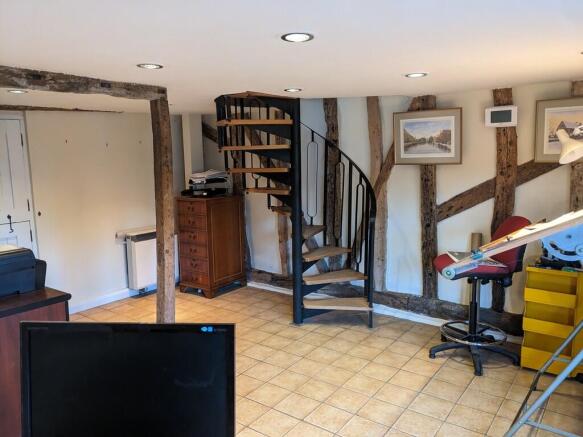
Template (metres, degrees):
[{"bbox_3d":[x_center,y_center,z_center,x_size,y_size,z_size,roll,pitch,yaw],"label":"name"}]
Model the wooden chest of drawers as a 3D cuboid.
[{"bbox_3d":[-0.961,0.292,5.425,0.506,1.140,0.575,5,10,36],"label":"wooden chest of drawers"}]

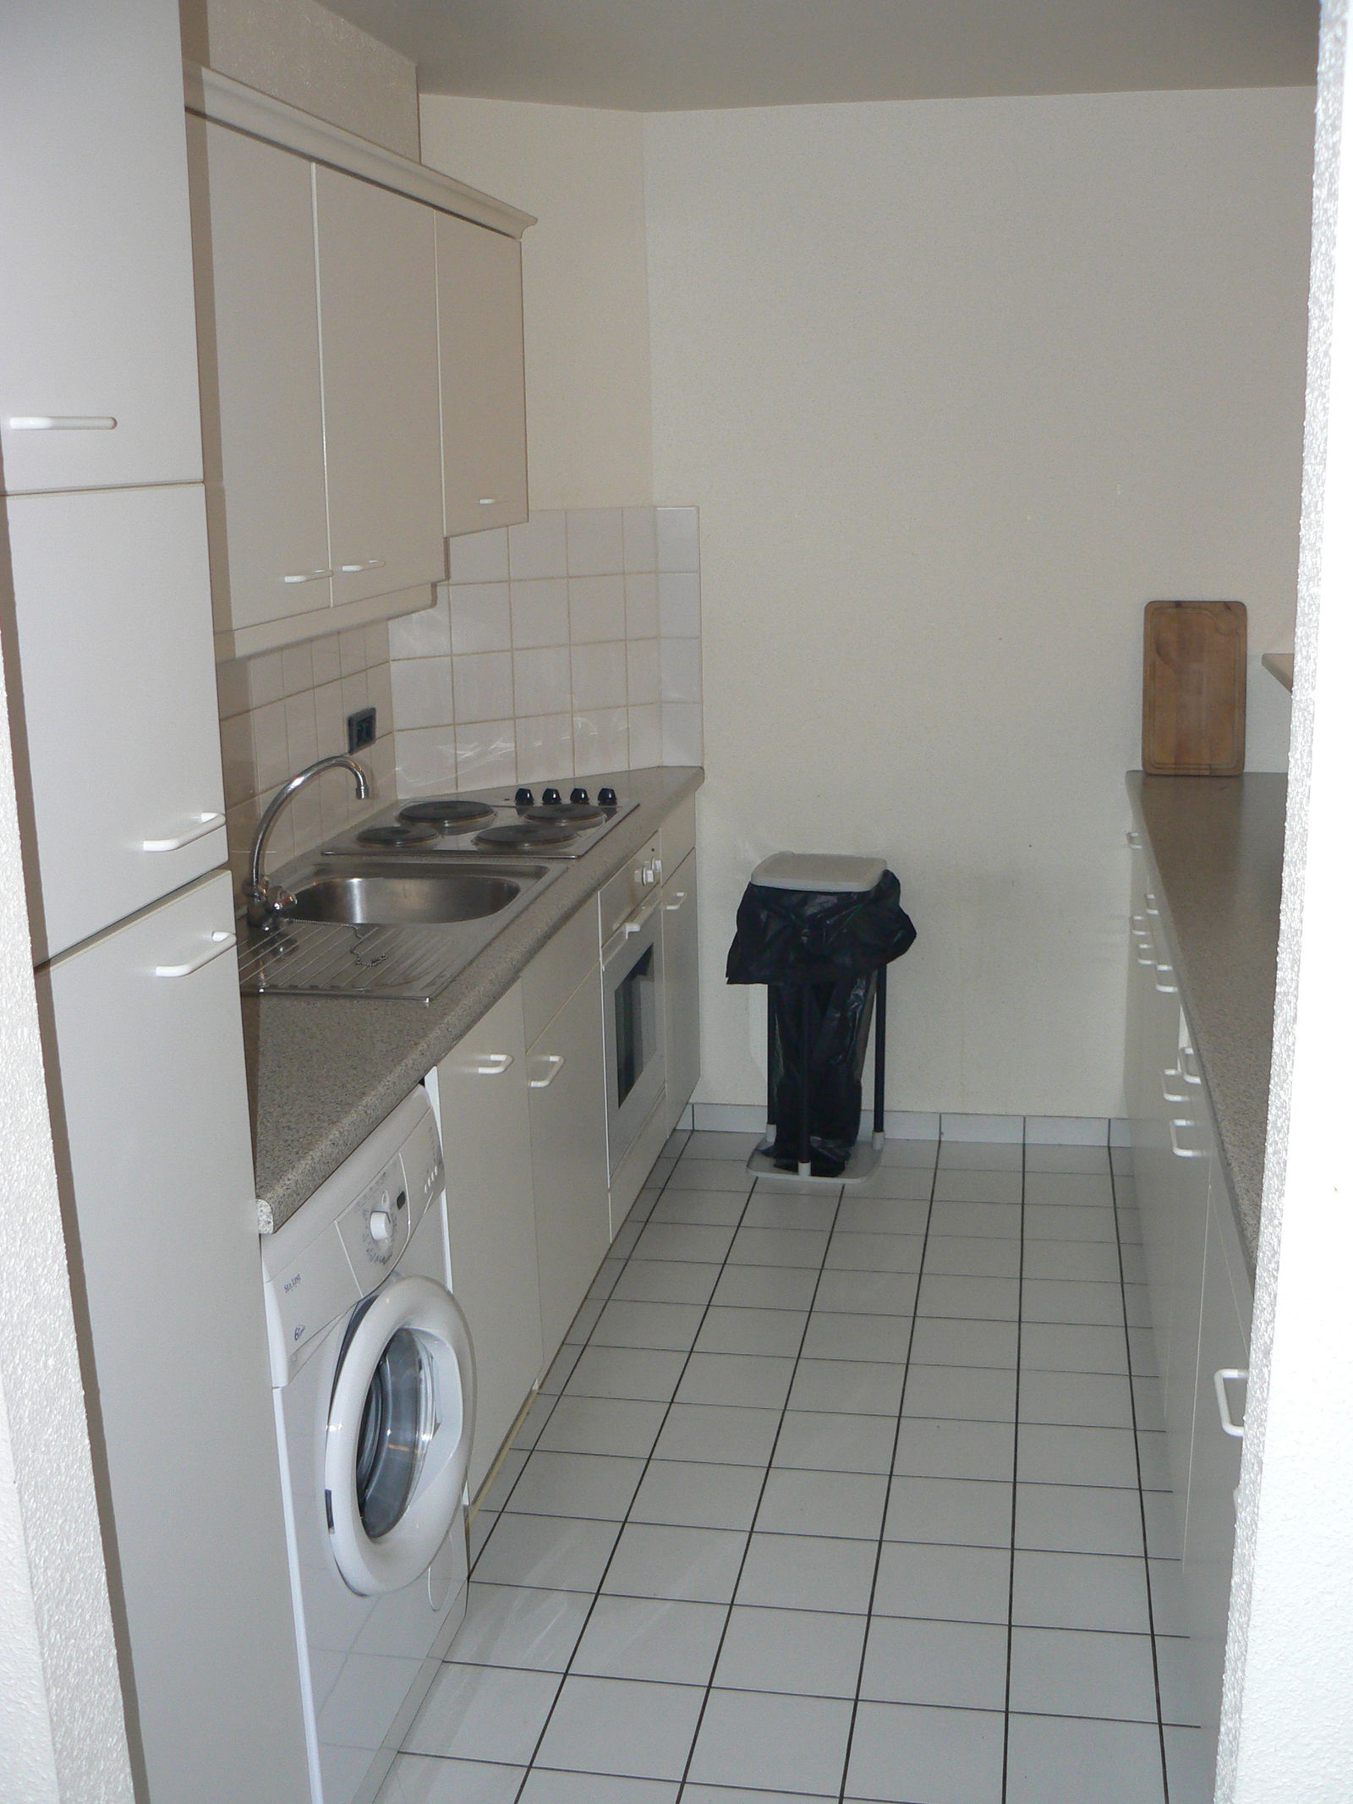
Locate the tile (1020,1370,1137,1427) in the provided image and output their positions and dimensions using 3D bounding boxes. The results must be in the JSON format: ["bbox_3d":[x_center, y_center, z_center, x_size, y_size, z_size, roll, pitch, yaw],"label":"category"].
[{"bbox_3d":[0.688,0.862,3.234,0.198,0.010,0.198,1,13,10],"label":"tile"}]

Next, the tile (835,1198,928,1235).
[{"bbox_3d":[0.452,0.693,4.111,0.197,0.010,0.197,1,13,11],"label":"tile"}]

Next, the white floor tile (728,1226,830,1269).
[{"bbox_3d":[0.217,0.727,3.912,0.198,0.010,0.198,1,13,10],"label":"white floor tile"}]

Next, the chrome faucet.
[{"bbox_3d":[-0.590,-0.098,2.967,0.220,0.250,0.110,-6,14,-19],"label":"chrome faucet"}]

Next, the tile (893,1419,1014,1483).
[{"bbox_3d":[0.472,0.927,3.167,0.200,0.010,0.200,1,13,11],"label":"tile"}]

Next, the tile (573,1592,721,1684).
[{"bbox_3d":[-0.035,1.018,2.579,0.198,0.010,0.198,1,13,10],"label":"tile"}]

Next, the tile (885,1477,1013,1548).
[{"bbox_3d":[0.422,0.943,2.889,0.200,0.010,0.200,1,13,10],"label":"tile"}]

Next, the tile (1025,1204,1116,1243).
[{"bbox_3d":[0.847,0.699,4.037,0.197,0.010,0.197,1,13,11],"label":"tile"}]

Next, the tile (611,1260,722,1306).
[{"bbox_3d":[-0.015,0.768,3.772,0.198,0.010,0.198,1,13,11],"label":"tile"}]

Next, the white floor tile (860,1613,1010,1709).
[{"bbox_3d":[0.355,1.044,2.565,0.197,0.010,0.197,1,13,11],"label":"white floor tile"}]

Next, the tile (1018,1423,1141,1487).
[{"bbox_3d":[0.652,0.905,3.056,0.198,0.010,0.198,1,13,11],"label":"tile"}]

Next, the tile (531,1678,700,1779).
[{"bbox_3d":[-0.070,1.056,2.392,0.198,0.010,0.198,1,13,10],"label":"tile"}]

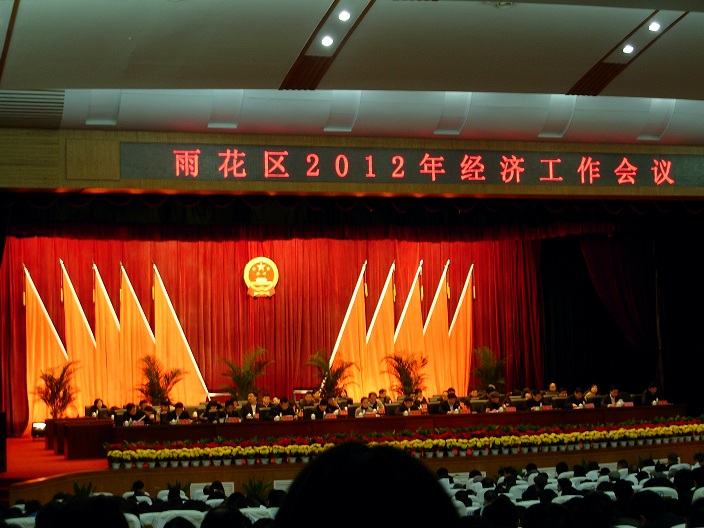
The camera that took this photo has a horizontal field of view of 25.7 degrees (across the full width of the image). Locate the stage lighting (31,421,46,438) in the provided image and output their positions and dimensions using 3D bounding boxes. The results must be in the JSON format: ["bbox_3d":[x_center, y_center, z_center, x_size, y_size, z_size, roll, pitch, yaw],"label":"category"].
[{"bbox_3d":[-8.082,4.330,40.000,0.430,0.460,0.330,0,-1,-18],"label":"stage lighting"}]

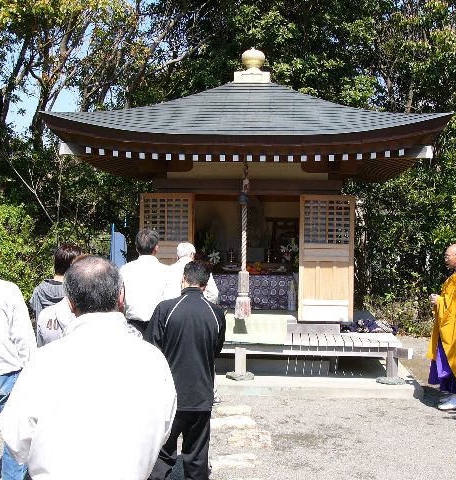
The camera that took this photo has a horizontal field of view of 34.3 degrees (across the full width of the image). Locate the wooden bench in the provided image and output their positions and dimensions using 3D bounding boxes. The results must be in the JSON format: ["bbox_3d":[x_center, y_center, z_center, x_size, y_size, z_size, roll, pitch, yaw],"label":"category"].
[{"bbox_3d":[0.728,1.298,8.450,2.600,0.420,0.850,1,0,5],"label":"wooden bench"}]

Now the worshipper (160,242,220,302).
[{"bbox_3d":[-0.342,0.836,6.580,0.460,1.620,0.340,1,0,14],"label":"worshipper"}]

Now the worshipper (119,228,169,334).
[{"bbox_3d":[-0.650,0.785,5.750,0.460,1.710,0.320,1,0,10],"label":"worshipper"}]

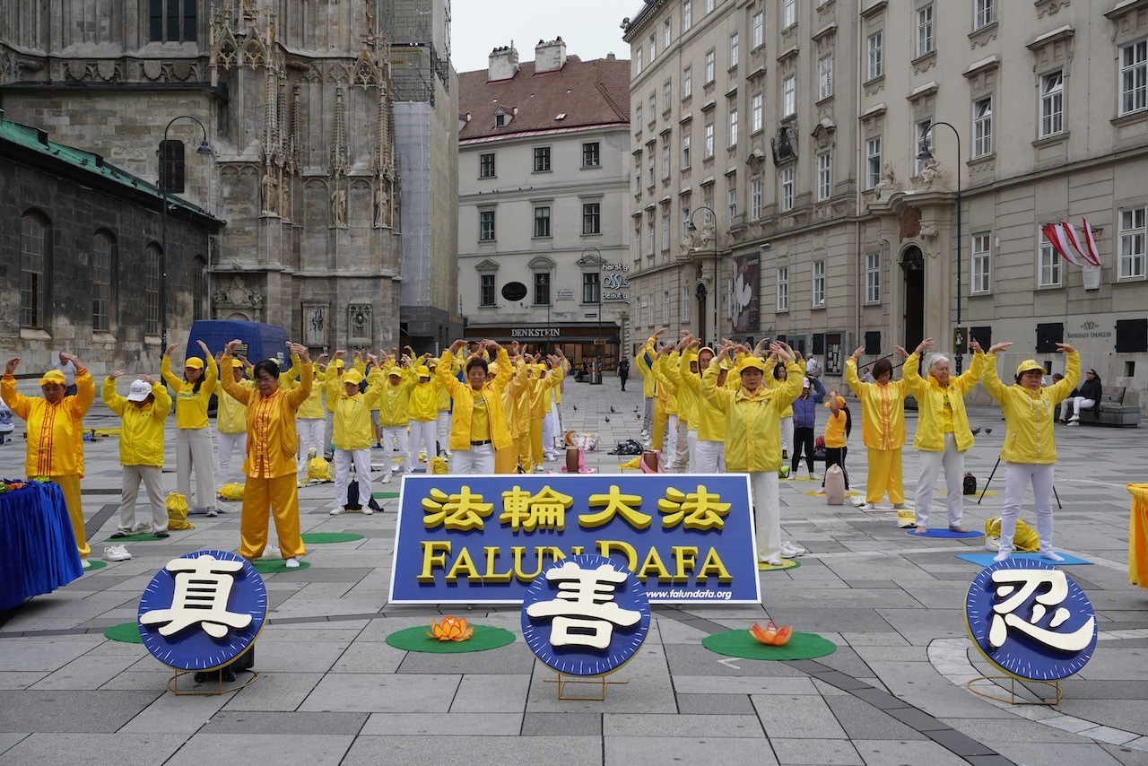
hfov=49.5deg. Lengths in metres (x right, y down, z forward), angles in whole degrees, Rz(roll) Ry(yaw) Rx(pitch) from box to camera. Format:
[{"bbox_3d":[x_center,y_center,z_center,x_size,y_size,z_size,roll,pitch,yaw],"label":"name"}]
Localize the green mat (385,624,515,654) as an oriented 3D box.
[{"bbox_3d":[-0.705,1.463,7.110,0.750,0.015,0.750,0,1,0],"label":"green mat"}]

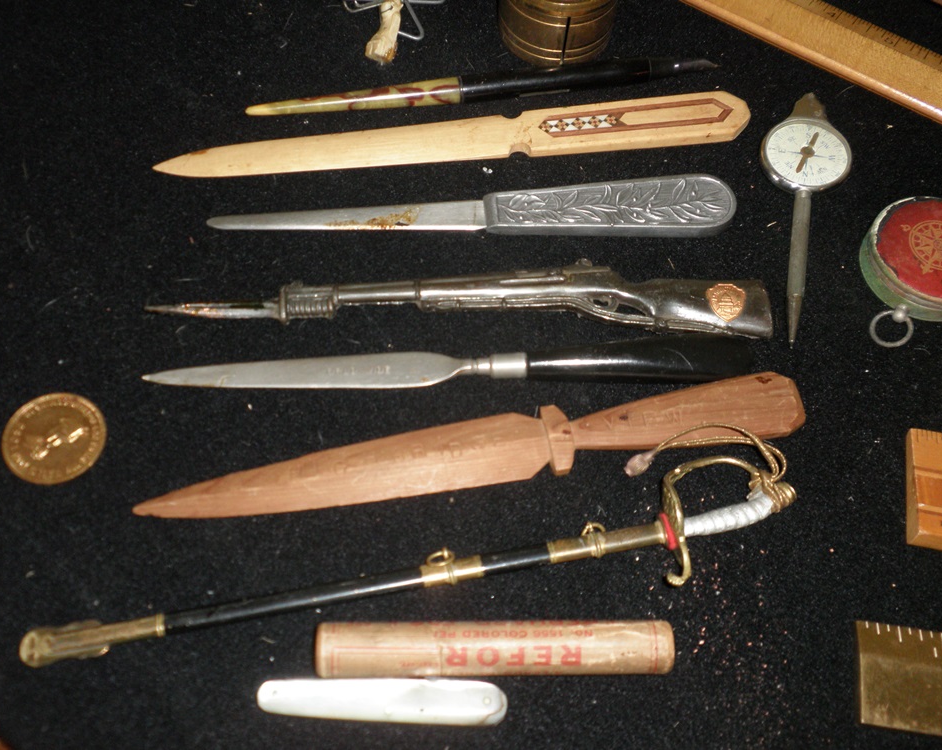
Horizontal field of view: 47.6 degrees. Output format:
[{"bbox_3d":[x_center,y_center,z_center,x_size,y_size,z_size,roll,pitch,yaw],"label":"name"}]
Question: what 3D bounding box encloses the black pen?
[{"bbox_3d":[0.006,-0.113,0.414,0.185,0.010,0.010,-7,62,-6],"label":"black pen"}]

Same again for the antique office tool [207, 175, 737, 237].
[{"bbox_3d":[0.002,-0.059,0.386,0.192,0.007,0.026,-3,61,-4],"label":"antique office tool"}]

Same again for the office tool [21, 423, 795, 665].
[{"bbox_3d":[-0.014,0.053,0.320,0.236,0.012,0.049,-10,62,-8],"label":"office tool"}]

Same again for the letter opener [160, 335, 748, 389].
[{"bbox_3d":[-0.006,-0.003,0.353,0.203,0.009,0.016,-2,61,-3],"label":"letter opener"}]

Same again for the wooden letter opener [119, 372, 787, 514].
[{"bbox_3d":[0.003,0.024,0.338,0.215,0.010,0.022,-9,62,-7],"label":"wooden letter opener"}]

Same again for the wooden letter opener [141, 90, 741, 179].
[{"bbox_3d":[-0.004,-0.089,0.403,0.227,0.006,0.020,-6,61,-6],"label":"wooden letter opener"}]

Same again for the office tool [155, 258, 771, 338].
[{"bbox_3d":[-0.003,-0.027,0.367,0.215,0.009,0.029,0,61,-2],"label":"office tool"}]

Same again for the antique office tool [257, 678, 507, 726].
[{"bbox_3d":[-0.025,0.092,0.301,0.070,0.007,0.011,2,61,-1],"label":"antique office tool"}]

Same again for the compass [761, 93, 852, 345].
[{"bbox_3d":[0.120,-0.059,0.388,0.033,0.011,0.118,11,61,4],"label":"compass"}]

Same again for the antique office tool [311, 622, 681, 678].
[{"bbox_3d":[0.007,0.078,0.306,0.102,0.015,0.015,0,61,-2],"label":"antique office tool"}]

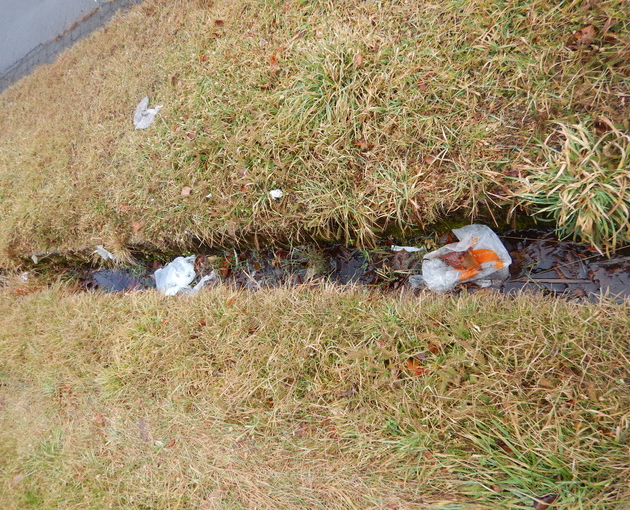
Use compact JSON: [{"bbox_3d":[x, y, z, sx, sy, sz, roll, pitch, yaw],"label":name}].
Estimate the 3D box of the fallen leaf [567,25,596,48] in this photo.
[{"bbox_3d":[0.742,-0.598,1.310,0.065,0.040,0.044,-19,76,36],"label":"fallen leaf"}]

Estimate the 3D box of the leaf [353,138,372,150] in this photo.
[{"bbox_3d":[0.179,-0.410,1.756,0.081,0.025,0.041,38,110,33],"label":"leaf"}]

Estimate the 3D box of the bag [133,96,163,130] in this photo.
[{"bbox_3d":[-0.928,-0.795,2.633,0.259,0.060,0.172,9,93,38],"label":"bag"}]

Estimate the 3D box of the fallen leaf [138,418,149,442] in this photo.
[{"bbox_3d":[-0.930,0.951,2.564,0.058,0.020,0.116,-24,73,35],"label":"fallen leaf"}]

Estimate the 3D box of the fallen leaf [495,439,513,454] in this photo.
[{"bbox_3d":[0.564,0.569,1.397,0.060,0.025,0.045,51,117,29],"label":"fallen leaf"}]

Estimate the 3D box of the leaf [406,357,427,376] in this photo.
[{"bbox_3d":[0.345,0.368,1.578,0.077,0.030,0.061,-28,71,34],"label":"leaf"}]

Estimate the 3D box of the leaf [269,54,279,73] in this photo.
[{"bbox_3d":[-0.178,-0.831,2.062,0.043,0.025,0.085,-18,76,36],"label":"leaf"}]

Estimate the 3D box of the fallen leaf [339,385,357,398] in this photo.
[{"bbox_3d":[0.127,0.507,1.746,0.085,0.025,0.045,-40,65,30],"label":"fallen leaf"}]

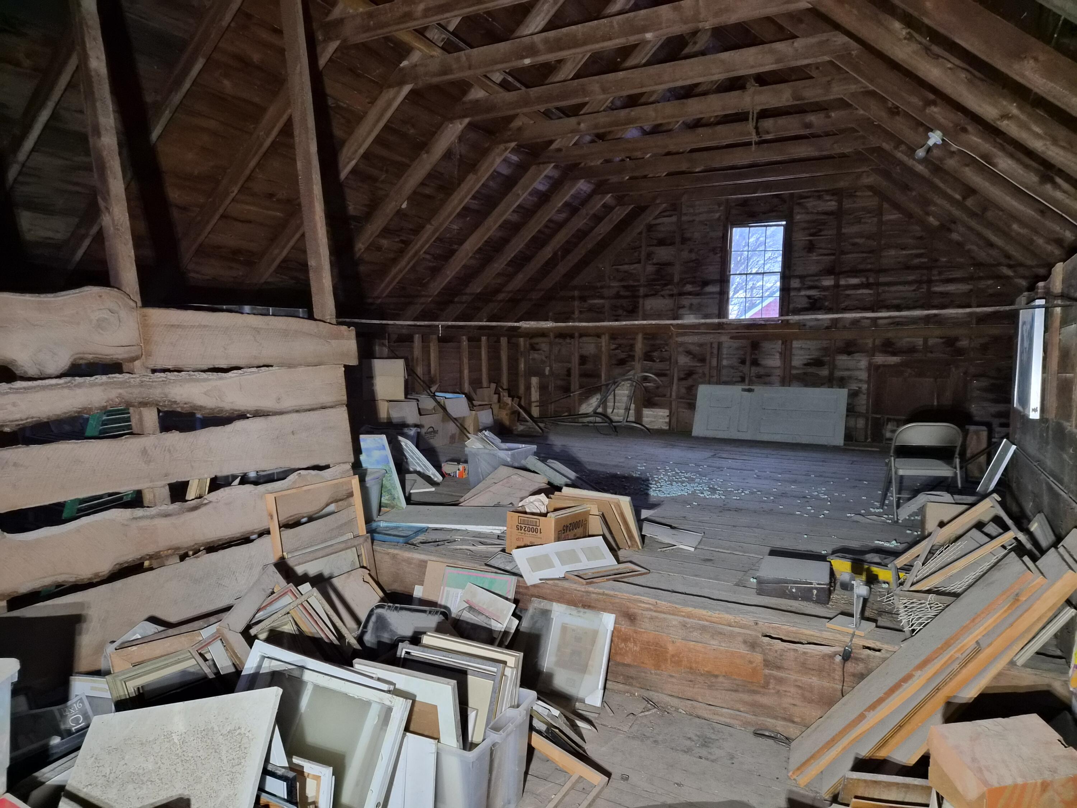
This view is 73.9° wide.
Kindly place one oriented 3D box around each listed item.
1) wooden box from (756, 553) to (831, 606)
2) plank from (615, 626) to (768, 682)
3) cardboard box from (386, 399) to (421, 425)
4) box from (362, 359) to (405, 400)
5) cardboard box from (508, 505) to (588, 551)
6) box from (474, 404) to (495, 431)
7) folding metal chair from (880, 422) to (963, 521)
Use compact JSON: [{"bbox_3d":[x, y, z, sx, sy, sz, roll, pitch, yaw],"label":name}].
[{"bbox_3d":[1.326,0.901,3.703,0.333,0.102,0.406,3,4,22],"label":"wooden box"},{"bbox_3d":[0.682,1.188,3.386,0.734,0.153,0.031,3,4,29],"label":"plank"},{"bbox_3d":[-1.815,0.082,8.700,0.388,0.275,0.510,3,4,29],"label":"cardboard box"},{"bbox_3d":[-1.845,-0.296,8.495,0.490,0.469,0.408,0,4,-14],"label":"box"},{"bbox_3d":[0.065,0.765,4.376,0.342,0.243,0.399,4,4,35],"label":"cardboard box"},{"bbox_3d":[-0.957,0.291,10.279,0.388,0.398,0.500,3,4,29],"label":"box"},{"bbox_3d":[2.950,0.505,5.513,0.461,0.730,0.487,2,4,7],"label":"folding metal chair"}]

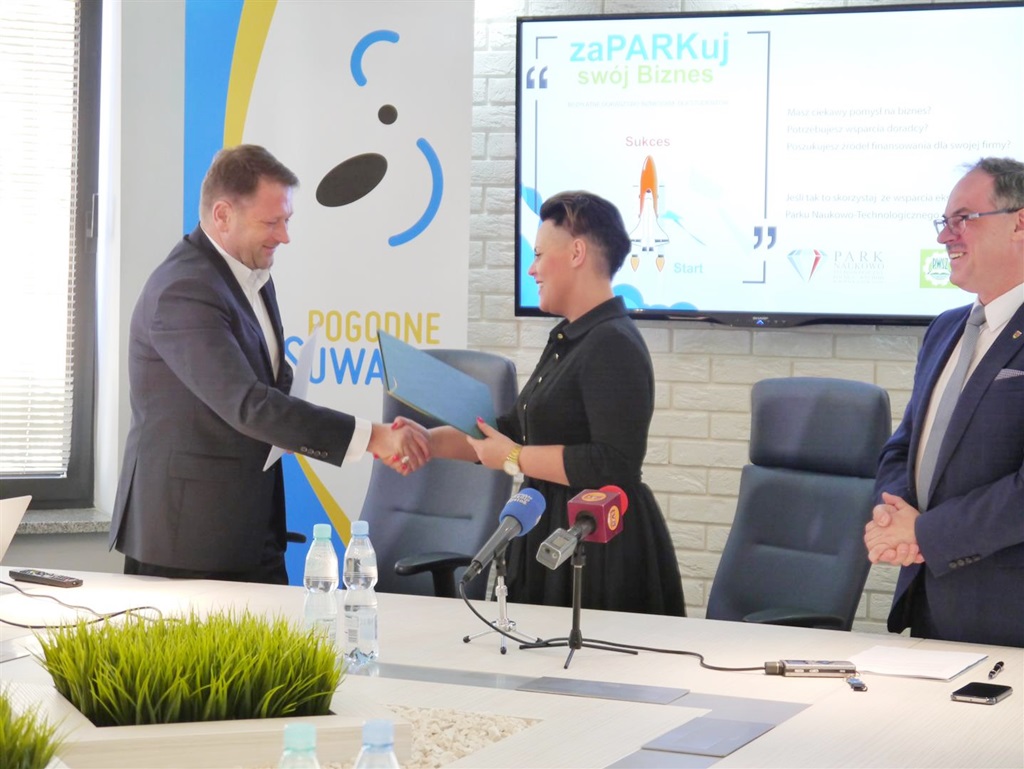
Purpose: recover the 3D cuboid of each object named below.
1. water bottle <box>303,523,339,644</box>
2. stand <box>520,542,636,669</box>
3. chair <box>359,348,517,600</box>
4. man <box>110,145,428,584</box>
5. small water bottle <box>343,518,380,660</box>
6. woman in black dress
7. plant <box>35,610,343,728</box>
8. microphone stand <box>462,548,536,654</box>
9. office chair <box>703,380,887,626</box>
[{"bbox_3d":[-0.326,0.358,4.255,0.061,0.244,0.061,1,4,0],"label":"water bottle"},{"bbox_3d":[0.102,0.381,4.338,0.210,0.200,0.180,2,4,13],"label":"stand"},{"bbox_3d":[-0.348,0.532,5.996,0.630,1.170,0.640,4,5,41],"label":"chair"},{"bbox_3d":[-0.539,0.311,5.472,0.710,1.670,0.550,2,4,19],"label":"man"},{"bbox_3d":[-0.259,0.357,4.295,0.061,0.244,0.061,1,4,0],"label":"small water bottle"},{"bbox_3d":[0.082,0.382,5.192,0.570,1.580,0.500,0,4,-7],"label":"woman in black dress"},{"bbox_3d":[-0.503,0.453,3.938,0.390,0.140,0.380,0,4,-19],"label":"plant"},{"bbox_3d":[-0.014,0.382,4.454,0.150,0.185,0.140,1,4,0],"label":"microphone stand"},{"bbox_3d":[0.470,0.580,5.401,0.640,1.170,0.630,-3,5,-44],"label":"office chair"}]

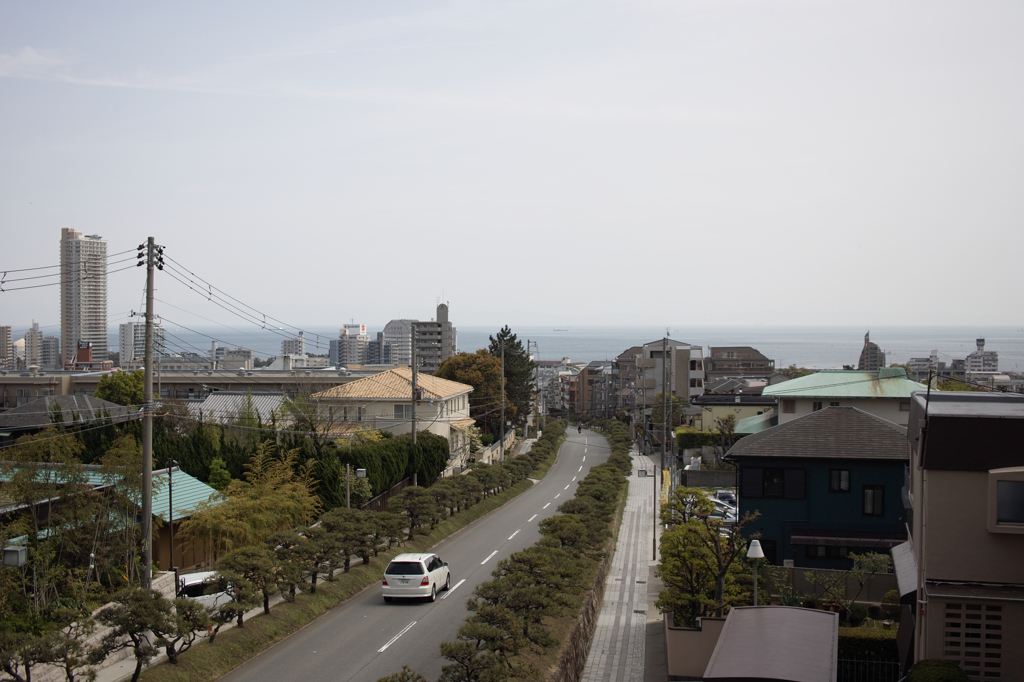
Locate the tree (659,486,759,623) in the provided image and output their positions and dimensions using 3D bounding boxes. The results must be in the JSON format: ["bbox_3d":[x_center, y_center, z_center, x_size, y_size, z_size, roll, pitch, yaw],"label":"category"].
[{"bbox_3d":[6.574,7.273,39.122,3.200,4.800,3.100,0,1,0],"label":"tree"}]

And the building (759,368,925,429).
[{"bbox_3d":[28.779,6.080,97.928,15.000,7.700,11.300,0,1,13],"label":"building"}]

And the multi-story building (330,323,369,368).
[{"bbox_3d":[-125.991,9.274,918.267,26.000,44.000,20.000,0,1,17],"label":"multi-story building"}]

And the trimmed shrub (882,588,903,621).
[{"bbox_3d":[13.269,9.163,40.752,0.800,1.120,0.800,0,1,0],"label":"trimmed shrub"}]

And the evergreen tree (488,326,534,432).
[{"bbox_3d":[-0.100,5.235,149.102,5.800,13.800,5.800,0,1,0],"label":"evergreen tree"}]

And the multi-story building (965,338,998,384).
[{"bbox_3d":[348.000,14.803,863.344,24.000,33.000,16.000,0,1,14],"label":"multi-story building"}]

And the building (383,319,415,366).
[{"bbox_3d":[-76.800,5.146,810.184,20.000,40.000,21.000,0,1,21],"label":"building"}]

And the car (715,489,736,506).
[{"bbox_3d":[15.450,11.511,84.493,1.680,1.500,4.200,0,1,7],"label":"car"}]

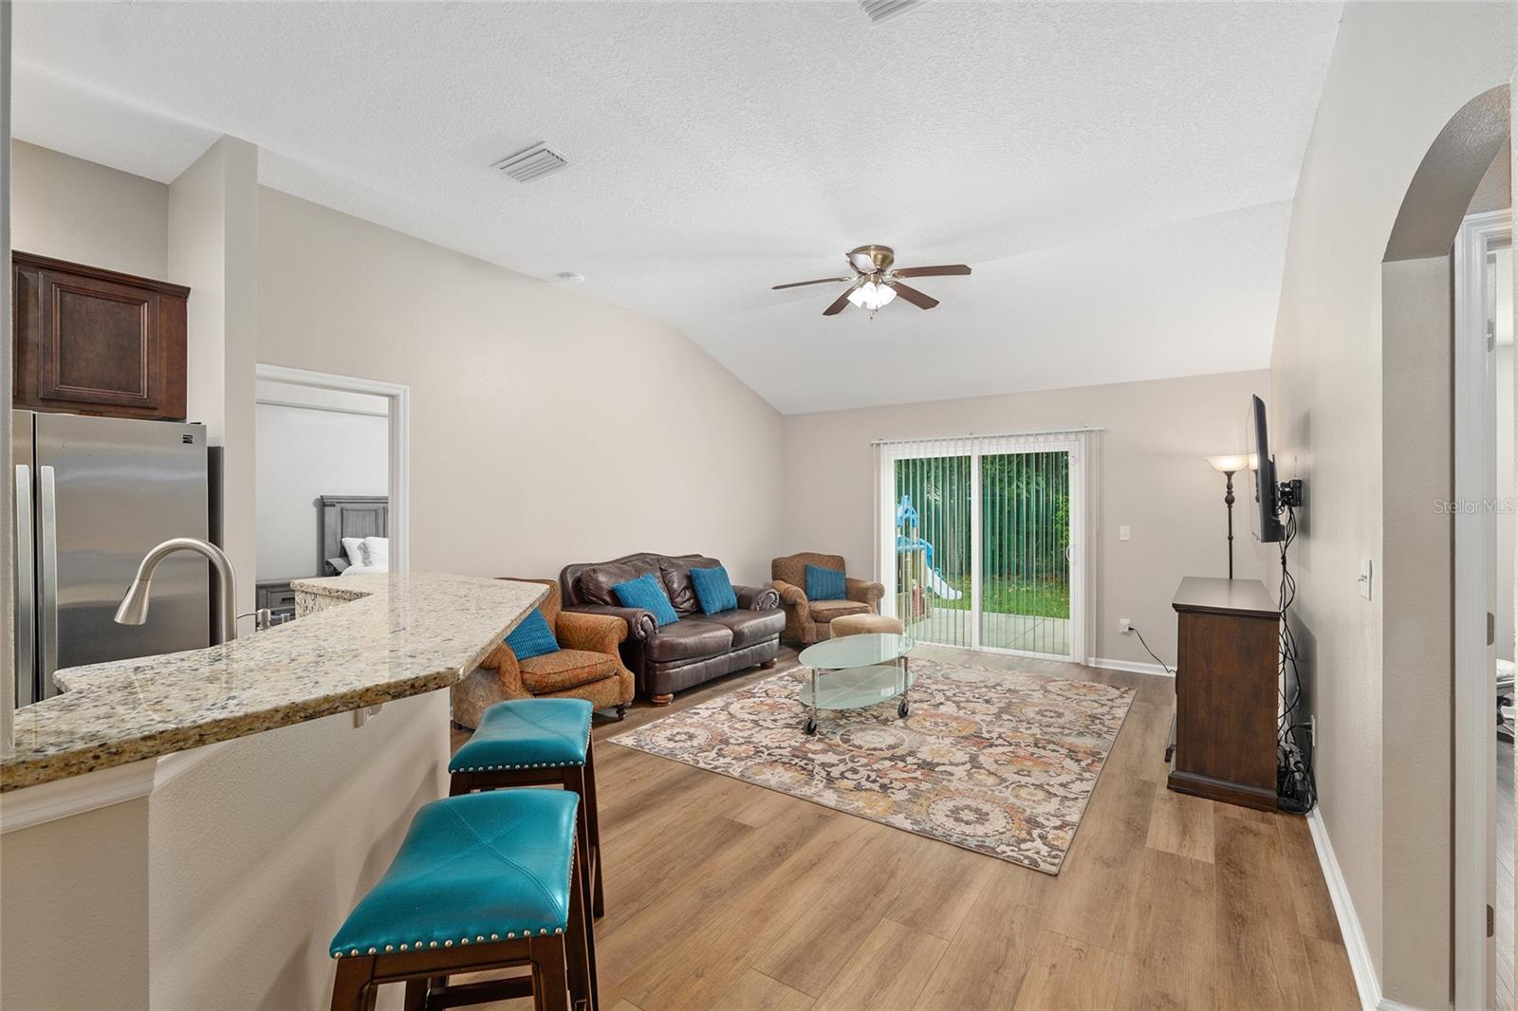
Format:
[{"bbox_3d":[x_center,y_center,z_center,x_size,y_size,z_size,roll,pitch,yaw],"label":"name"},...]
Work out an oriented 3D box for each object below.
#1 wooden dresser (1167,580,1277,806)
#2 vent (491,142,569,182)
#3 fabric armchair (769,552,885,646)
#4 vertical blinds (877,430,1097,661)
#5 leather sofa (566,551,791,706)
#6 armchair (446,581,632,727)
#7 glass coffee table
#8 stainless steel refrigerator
[{"bbox_3d":[2.620,0.935,3.590,0.425,0.905,1.510,0,0,36],"label":"wooden dresser"},{"bbox_3d":[-1.125,-1.676,3.122,0.400,0.025,0.190,0,0,36],"label":"vent"},{"bbox_3d":[0.659,0.949,6.335,0.940,0.880,0.910,0,0,-16],"label":"fabric armchair"},{"bbox_3d":[2.063,0.374,6.078,1.930,2.030,0.120,0,0,36],"label":"vertical blinds"},{"bbox_3d":[-0.625,0.897,5.146,0.940,0.980,1.730,0,0,36],"label":"leather sofa"},{"bbox_3d":[-1.406,0.939,4.025,0.910,0.895,0.920,0,0,36],"label":"armchair"},{"bbox_3d":[0.690,1.180,4.281,0.600,0.415,1.250,0,0,36],"label":"glass coffee table"},{"bbox_3d":[-3.019,0.510,2.645,0.830,1.750,0.910,0,0,36],"label":"stainless steel refrigerator"}]

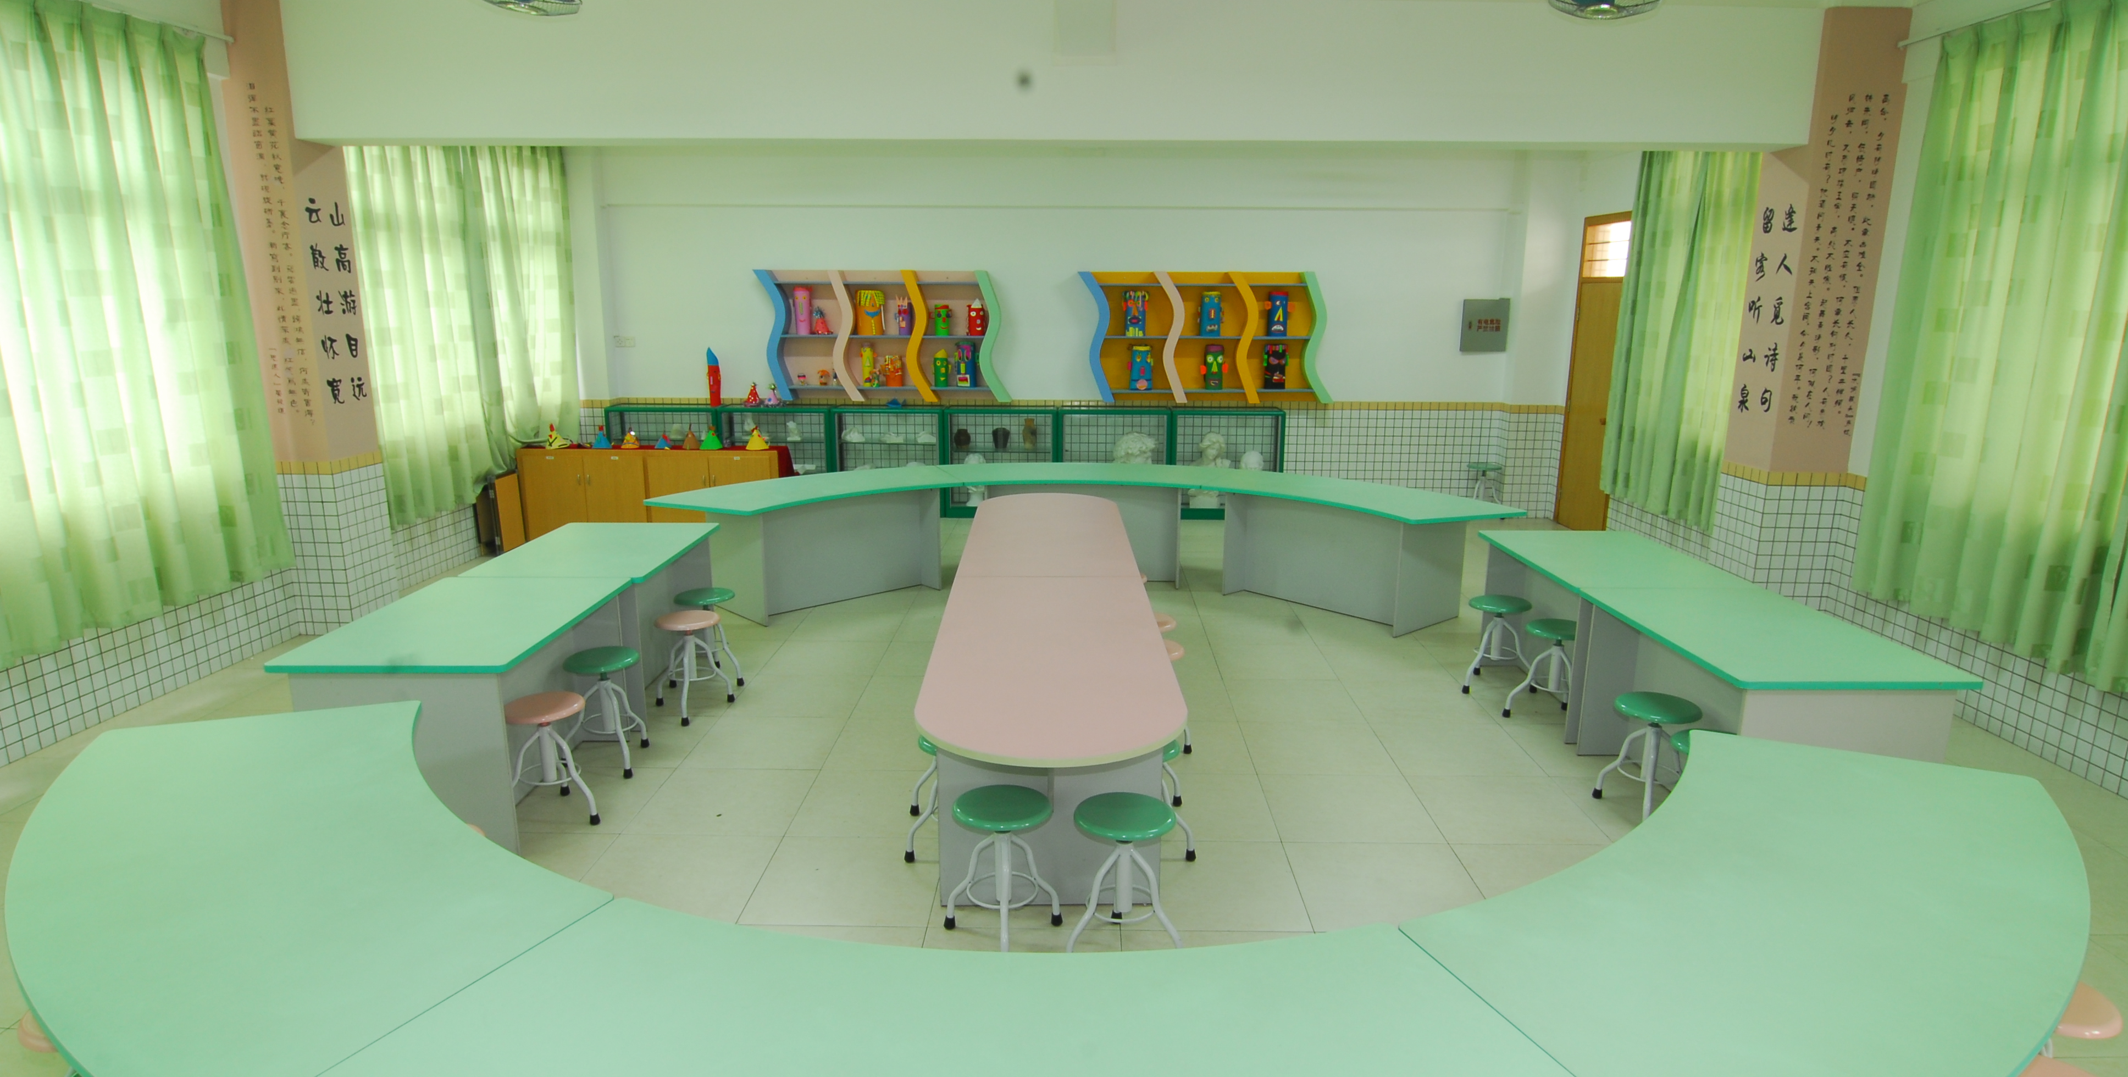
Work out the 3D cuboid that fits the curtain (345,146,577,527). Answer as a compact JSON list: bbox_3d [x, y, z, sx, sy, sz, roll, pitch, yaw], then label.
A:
[{"bbox_3d":[-4.267,-1.687,7.871,0.200,2.770,2.920,0,13,1],"label":"curtain"}]

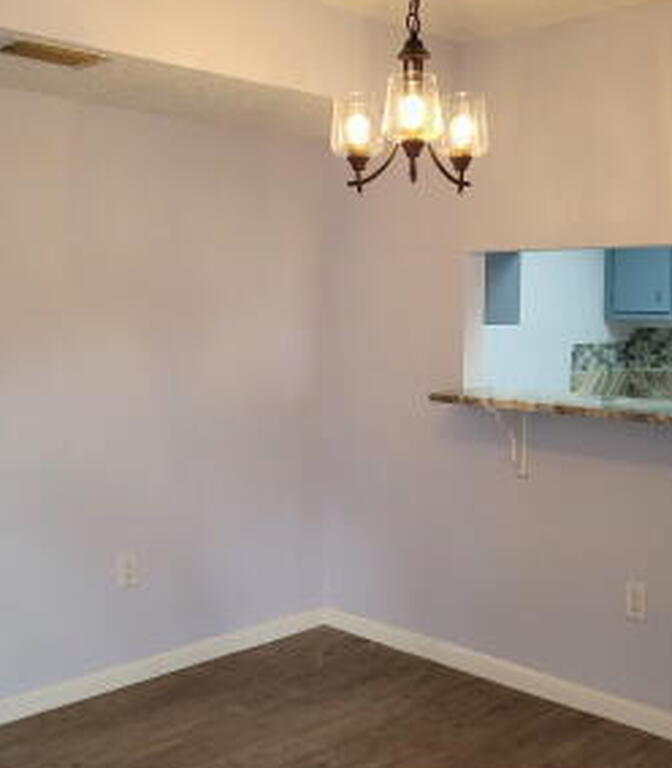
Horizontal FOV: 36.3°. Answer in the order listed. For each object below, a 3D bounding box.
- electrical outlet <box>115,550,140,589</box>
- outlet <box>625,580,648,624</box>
[{"bbox_3d":[-0.756,0.674,3.726,0.012,0.118,0.074,5,7,44],"label":"electrical outlet"},{"bbox_3d":[0.999,0.724,3.421,0.074,0.118,0.012,5,7,44],"label":"outlet"}]

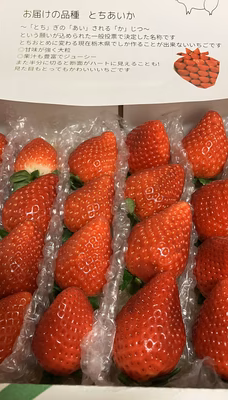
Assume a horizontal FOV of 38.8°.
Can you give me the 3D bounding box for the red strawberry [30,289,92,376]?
[{"bbox_3d":[-0.033,0.082,0.202,0.037,0.036,0.051,10,84,-5],"label":"red strawberry"}]

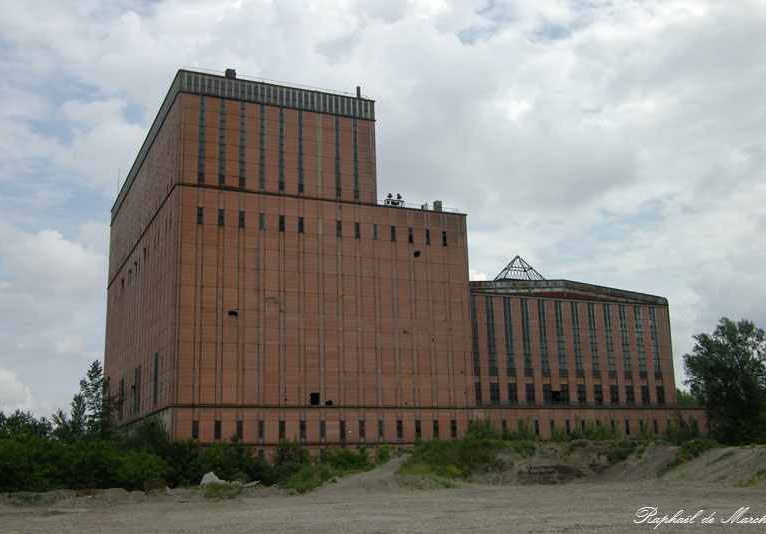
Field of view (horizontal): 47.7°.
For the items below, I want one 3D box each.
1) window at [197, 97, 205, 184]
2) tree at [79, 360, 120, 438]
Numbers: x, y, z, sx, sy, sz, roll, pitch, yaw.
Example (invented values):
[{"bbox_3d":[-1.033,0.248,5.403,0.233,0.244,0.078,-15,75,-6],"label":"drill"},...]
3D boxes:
[{"bbox_3d":[-28.955,-20.470,138.815,0.923,14.632,0.300,4,-14,-24],"label":"window"},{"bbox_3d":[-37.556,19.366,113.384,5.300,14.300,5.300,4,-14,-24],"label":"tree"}]

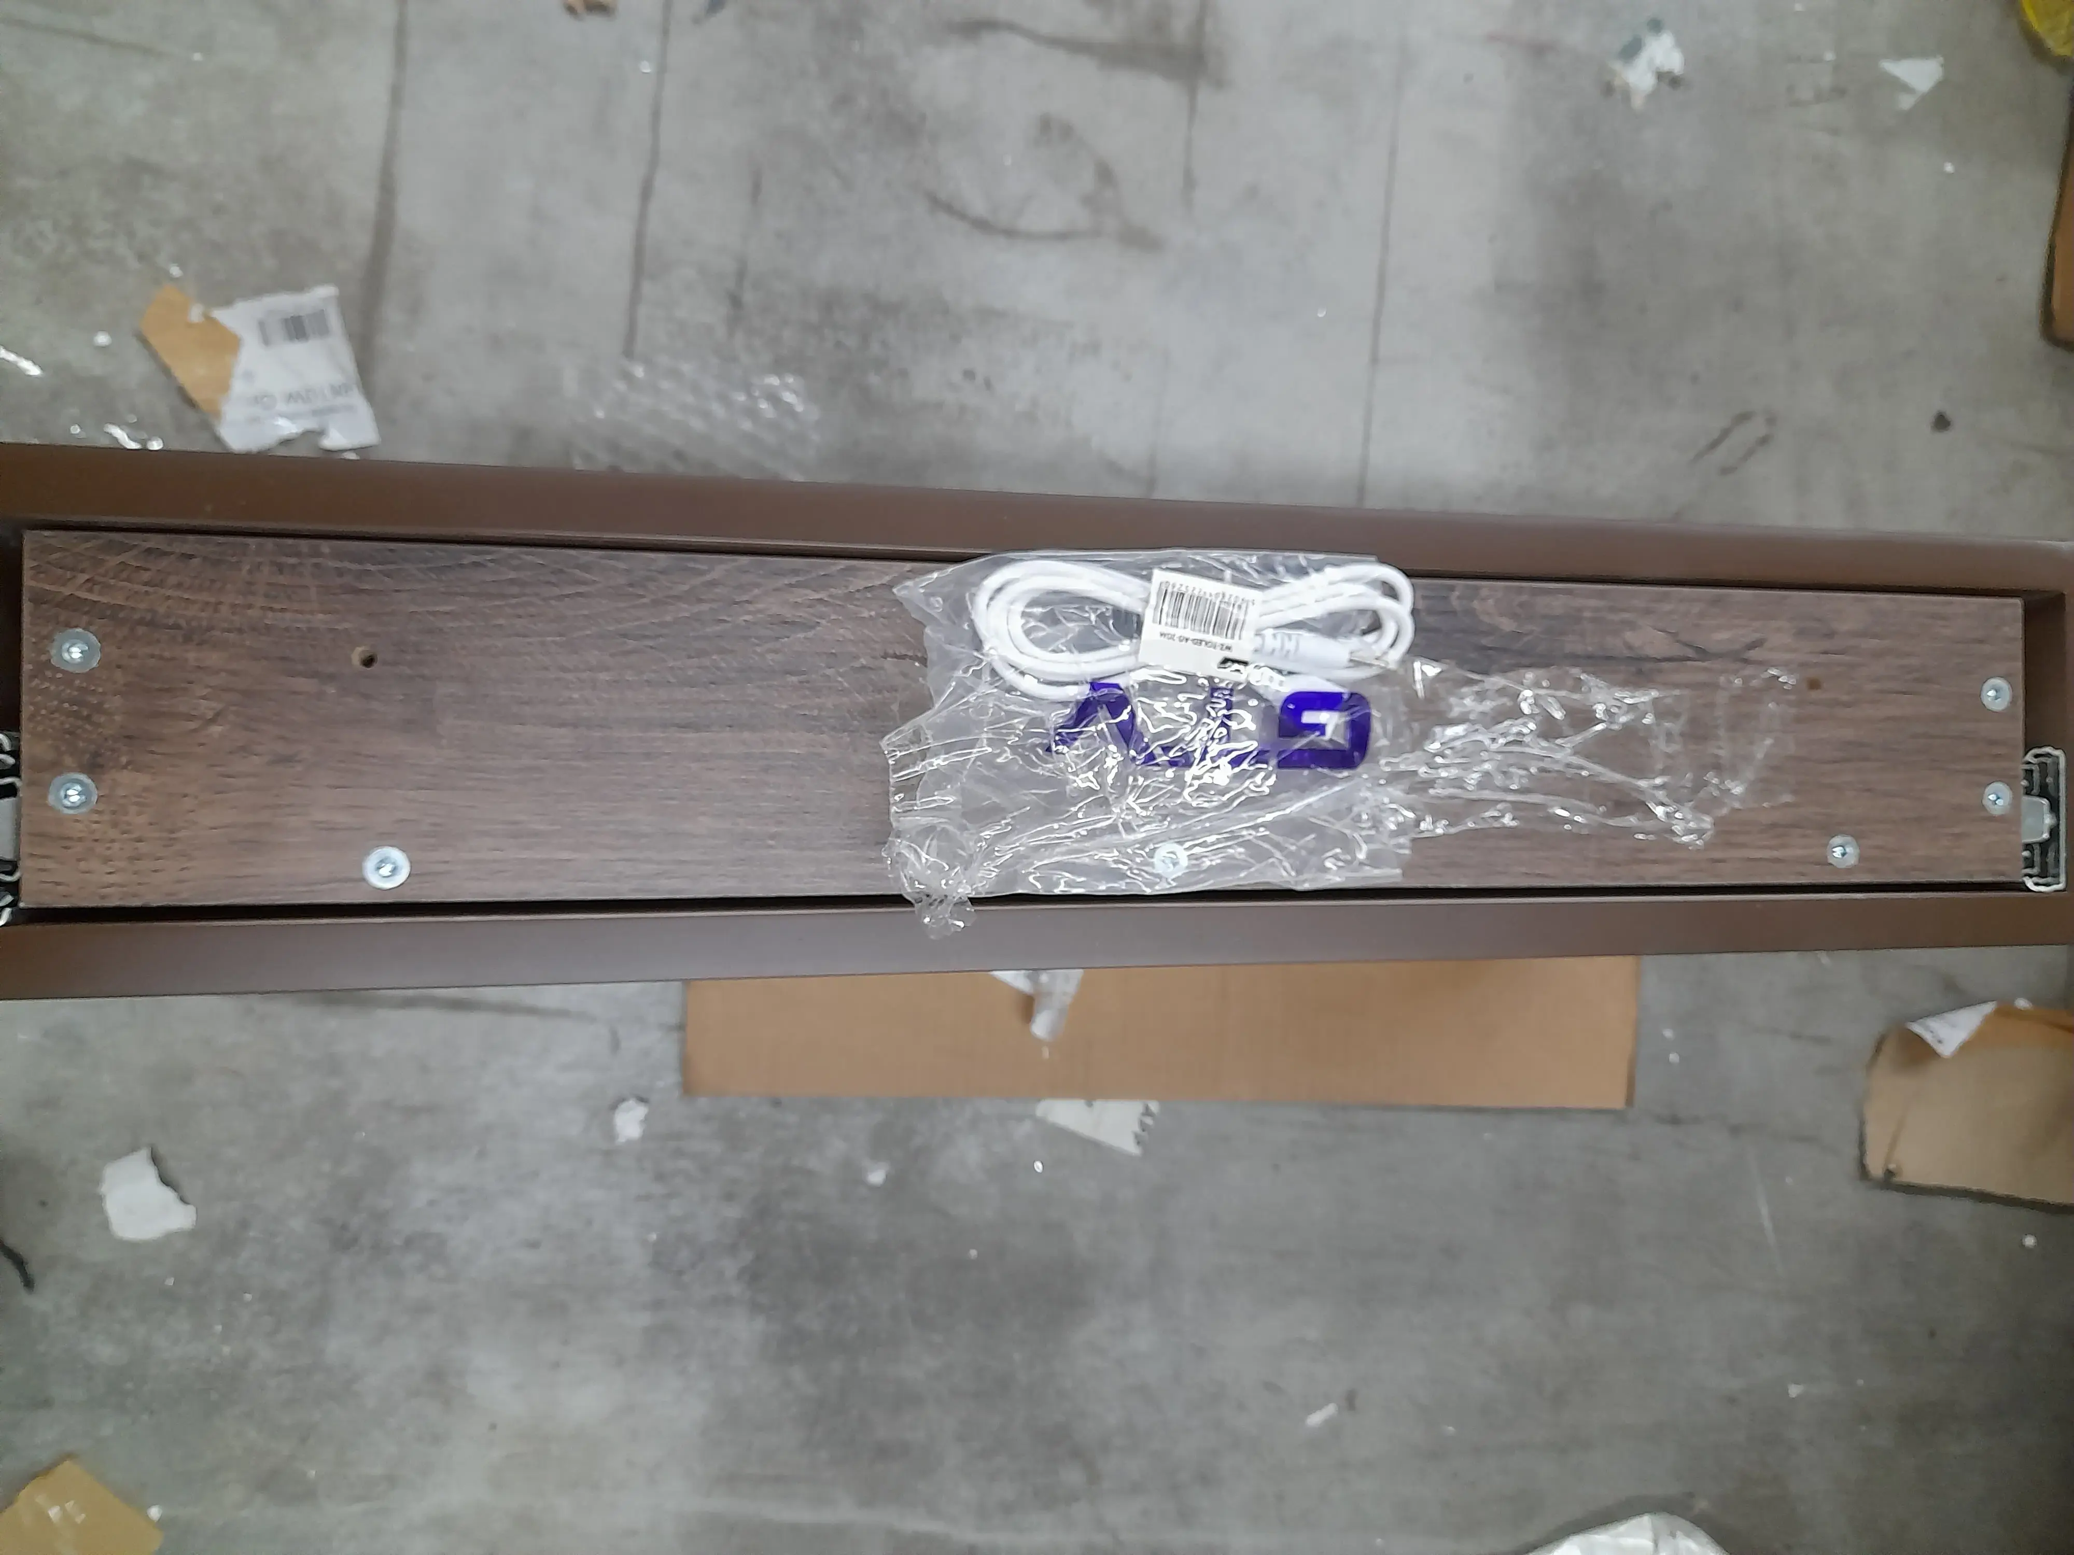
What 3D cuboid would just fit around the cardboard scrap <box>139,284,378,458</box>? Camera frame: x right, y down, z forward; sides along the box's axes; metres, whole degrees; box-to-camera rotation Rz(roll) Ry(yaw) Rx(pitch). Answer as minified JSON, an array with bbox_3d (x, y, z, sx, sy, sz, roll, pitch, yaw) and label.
[{"bbox_3d":[-0.348,-0.184,0.671,0.095,0.014,0.077,-6,91,-12],"label":"cardboard scrap"}]

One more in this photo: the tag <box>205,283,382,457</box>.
[{"bbox_3d":[-0.340,-0.180,0.675,0.067,0.010,0.075,-15,93,-11],"label":"tag"}]

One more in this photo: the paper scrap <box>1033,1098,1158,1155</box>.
[{"bbox_3d":[0.033,0.162,0.754,0.060,0.005,0.038,24,85,-11],"label":"paper scrap"}]

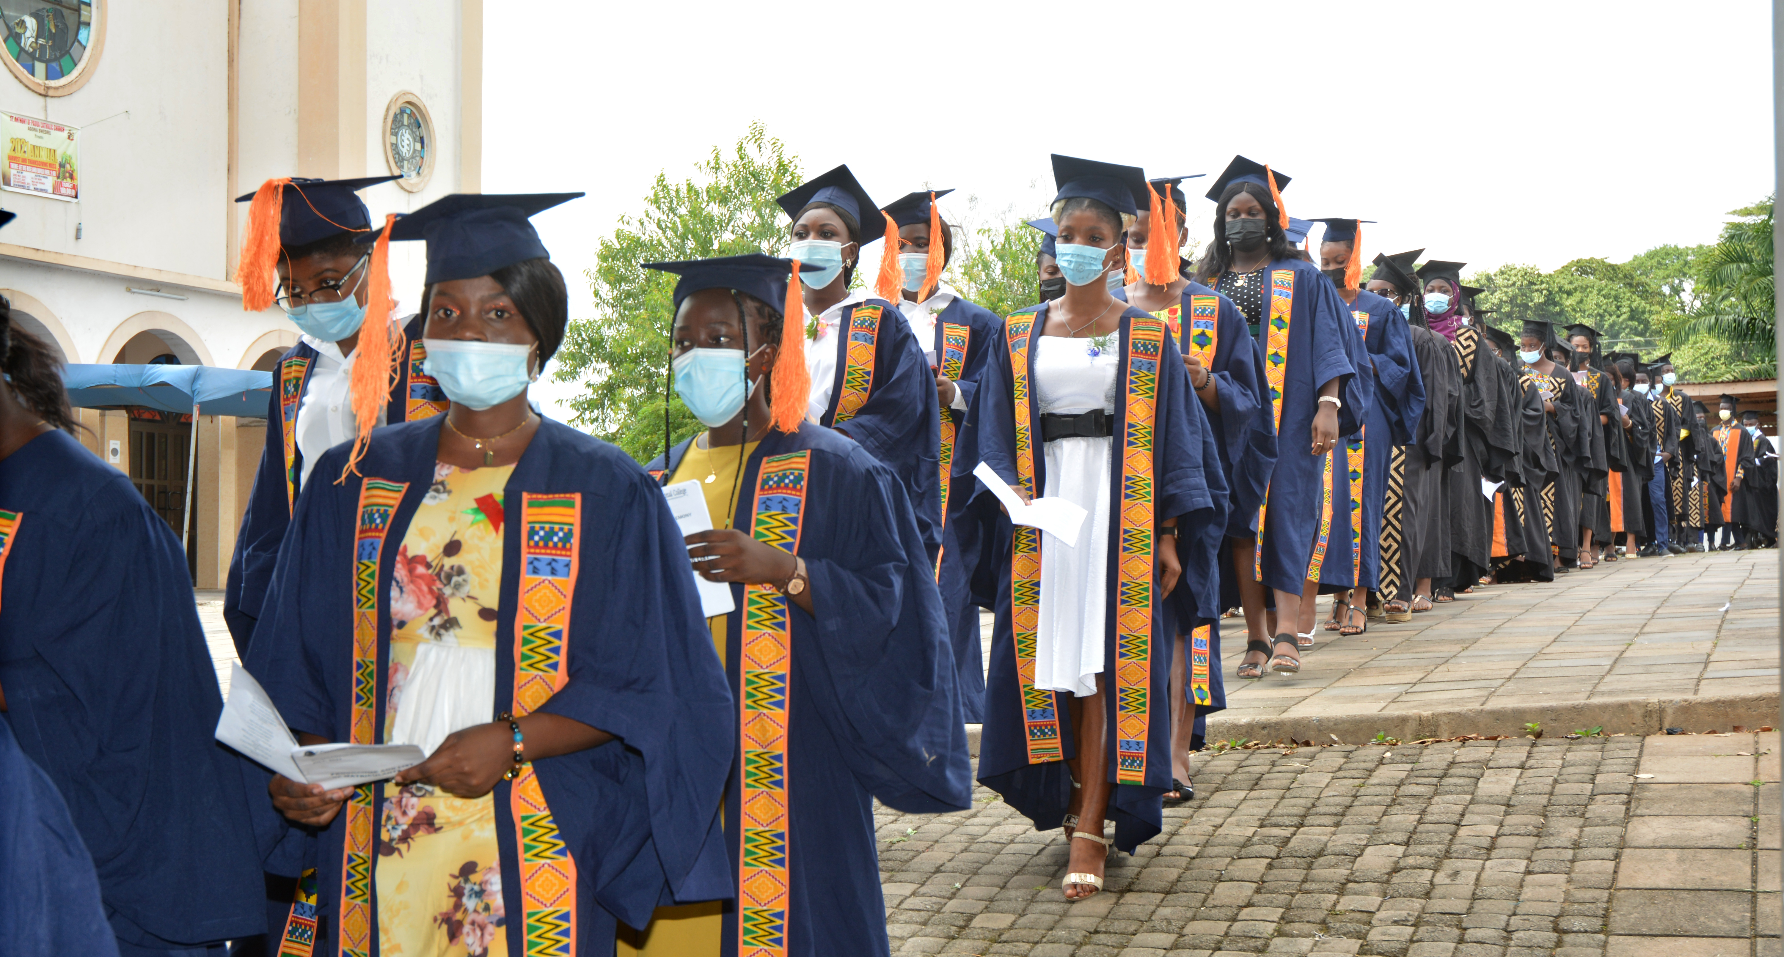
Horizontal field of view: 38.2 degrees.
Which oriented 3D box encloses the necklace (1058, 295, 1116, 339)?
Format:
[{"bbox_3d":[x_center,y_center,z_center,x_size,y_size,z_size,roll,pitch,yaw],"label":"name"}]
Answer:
[{"bbox_3d":[0.470,-0.391,6.180,0.132,0.112,0.115,0,-2,15],"label":"necklace"}]

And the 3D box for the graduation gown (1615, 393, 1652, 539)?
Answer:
[{"bbox_3d":[6.055,-0.127,21.300,0.520,1.230,0.380,-1,-2,38],"label":"graduation gown"}]

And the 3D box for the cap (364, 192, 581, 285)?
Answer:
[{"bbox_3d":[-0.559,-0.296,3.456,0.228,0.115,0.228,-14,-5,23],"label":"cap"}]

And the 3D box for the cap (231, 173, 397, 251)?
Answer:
[{"bbox_3d":[-1.025,-0.470,4.640,0.228,0.112,0.228,-7,1,40],"label":"cap"}]

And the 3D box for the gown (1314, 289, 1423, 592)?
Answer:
[{"bbox_3d":[1.945,-0.163,10.750,0.550,1.260,0.400,0,-1,25],"label":"gown"}]

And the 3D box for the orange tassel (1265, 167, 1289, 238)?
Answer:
[{"bbox_3d":[1.274,-0.923,8.550,0.038,0.235,0.033,-15,-3,16],"label":"orange tassel"}]

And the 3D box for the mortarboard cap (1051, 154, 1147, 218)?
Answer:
[{"bbox_3d":[0.498,-0.698,6.200,0.240,0.115,0.240,2,-17,13],"label":"mortarboard cap"}]

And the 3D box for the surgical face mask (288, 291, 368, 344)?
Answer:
[{"bbox_3d":[-0.919,-0.261,4.200,0.130,0.090,0.080,0,24,19],"label":"surgical face mask"}]

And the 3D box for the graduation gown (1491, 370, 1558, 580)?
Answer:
[{"bbox_3d":[3.817,-0.021,15.700,0.600,1.290,0.480,0,-1,23],"label":"graduation gown"}]

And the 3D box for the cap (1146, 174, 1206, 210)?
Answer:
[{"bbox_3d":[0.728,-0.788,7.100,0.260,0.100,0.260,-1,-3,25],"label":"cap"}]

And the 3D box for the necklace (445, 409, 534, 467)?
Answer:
[{"bbox_3d":[-0.546,-0.061,3.500,0.122,0.088,0.112,0,-1,9],"label":"necklace"}]

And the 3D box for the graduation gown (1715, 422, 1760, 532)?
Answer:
[{"bbox_3d":[9.703,-0.024,29.600,0.580,1.230,0.420,-1,-1,33],"label":"graduation gown"}]

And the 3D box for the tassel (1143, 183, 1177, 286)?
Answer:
[{"bbox_3d":[0.665,-0.608,6.420,0.062,0.250,0.050,-5,-1,15],"label":"tassel"}]

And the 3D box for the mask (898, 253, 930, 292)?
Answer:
[{"bbox_3d":[0.075,-0.583,7.300,0.140,0.112,0.085,0,-1,21],"label":"mask"}]

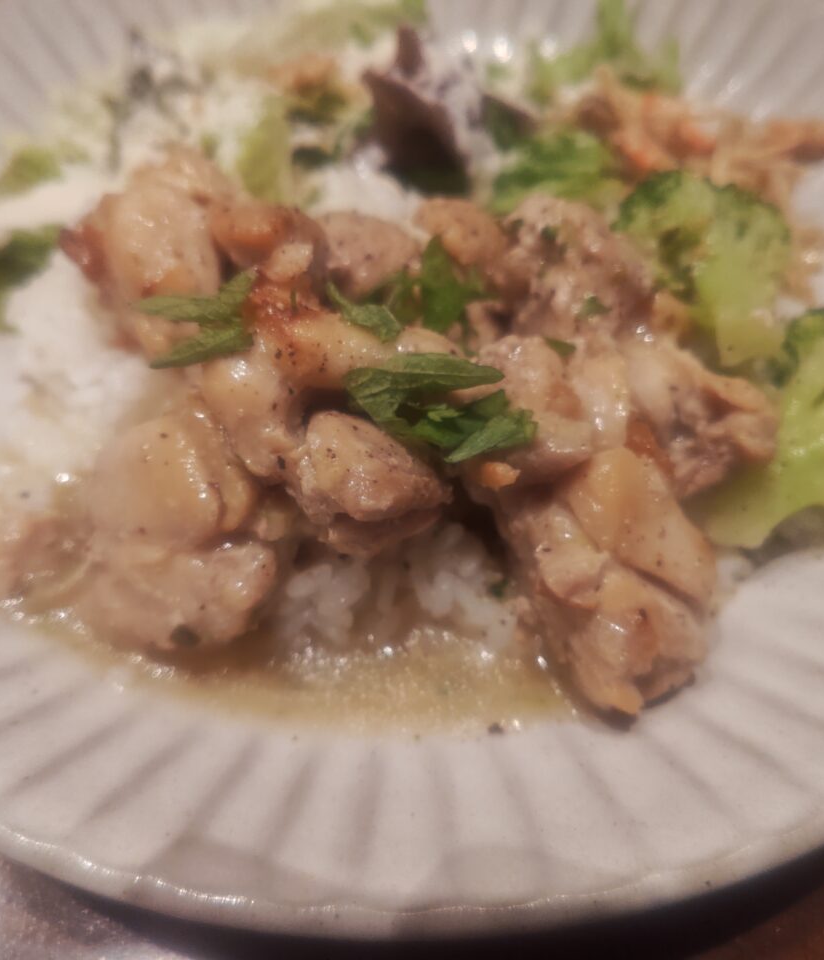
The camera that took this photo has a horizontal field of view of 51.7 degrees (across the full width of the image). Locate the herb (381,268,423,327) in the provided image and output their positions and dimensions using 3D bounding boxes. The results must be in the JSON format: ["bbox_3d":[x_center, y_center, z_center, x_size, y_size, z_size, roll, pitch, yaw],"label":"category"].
[{"bbox_3d":[-0.002,-0.031,0.143,0.007,0.006,0.009,0,56,1],"label":"herb"}]

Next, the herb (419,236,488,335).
[{"bbox_3d":[0.007,-0.033,0.145,0.011,0.009,0.015,0,56,1],"label":"herb"}]

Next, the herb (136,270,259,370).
[{"bbox_3d":[-0.035,-0.025,0.137,0.020,0.007,0.017,0,56,1],"label":"herb"}]

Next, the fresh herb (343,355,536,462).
[{"bbox_3d":[0.004,-0.010,0.123,0.027,0.009,0.015,0,56,1],"label":"fresh herb"}]

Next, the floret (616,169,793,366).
[{"bbox_3d":[0.054,-0.039,0.156,0.031,0.024,0.039,-9,67,-5],"label":"floret"}]

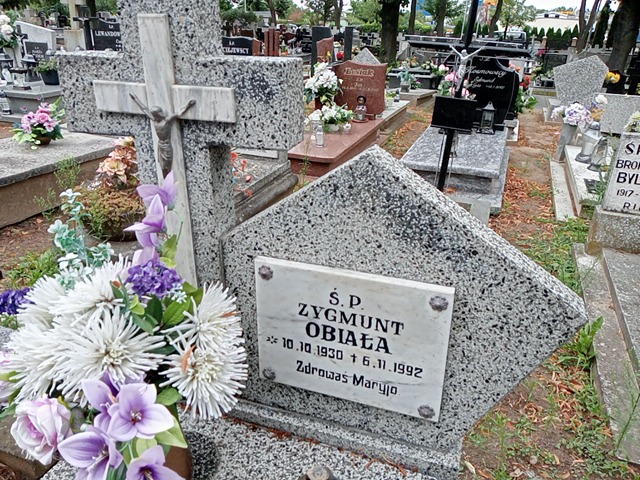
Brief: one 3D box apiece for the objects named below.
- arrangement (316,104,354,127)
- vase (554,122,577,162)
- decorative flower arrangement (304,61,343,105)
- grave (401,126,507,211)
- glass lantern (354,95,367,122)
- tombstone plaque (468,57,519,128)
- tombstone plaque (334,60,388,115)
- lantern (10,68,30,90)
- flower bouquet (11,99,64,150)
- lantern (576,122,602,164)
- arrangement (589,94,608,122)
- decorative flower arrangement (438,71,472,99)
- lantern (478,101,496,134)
[{"bbox_3d":[0.162,-1.331,5.615,0.381,0.243,0.288,10,24,18],"label":"arrangement"},{"bbox_3d":[2.508,-0.986,5.293,0.160,0.380,0.160,8,25,18],"label":"vase"},{"bbox_3d":[0.041,-1.846,6.176,0.460,0.516,0.414,8,25,18],"label":"decorative flower arrangement"},{"bbox_3d":[1.385,-0.828,5.185,0.950,0.273,2.262,8,25,18],"label":"grave"},{"bbox_3d":[0.492,-1.553,6.114,0.124,0.276,0.124,10,24,18],"label":"glass lantern"},{"bbox_3d":[1.790,-1.632,5.680,0.618,0.762,0.113,10,24,18],"label":"tombstone plaque"},{"bbox_3d":[0.479,-1.836,6.248,0.649,0.618,0.113,10,24,18],"label":"tombstone plaque"},{"bbox_3d":[-4.725,-2.550,8.142,0.240,0.320,0.240,8,25,18],"label":"lantern"},{"bbox_3d":[-2.572,-1.063,4.737,0.440,0.420,0.380,8,25,18],"label":"flower bouquet"},{"bbox_3d":[2.611,-0.941,4.993,0.175,0.356,0.175,10,24,18],"label":"lantern"},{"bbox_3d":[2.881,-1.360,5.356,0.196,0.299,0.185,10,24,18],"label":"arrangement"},{"bbox_3d":[1.482,-1.674,5.670,0.383,0.348,0.307,8,25,18],"label":"decorative flower arrangement"},{"bbox_3d":[1.806,-1.309,5.522,0.154,0.323,0.154,10,24,18],"label":"lantern"}]

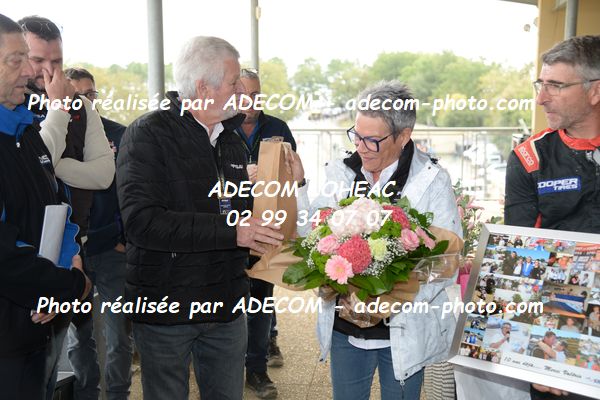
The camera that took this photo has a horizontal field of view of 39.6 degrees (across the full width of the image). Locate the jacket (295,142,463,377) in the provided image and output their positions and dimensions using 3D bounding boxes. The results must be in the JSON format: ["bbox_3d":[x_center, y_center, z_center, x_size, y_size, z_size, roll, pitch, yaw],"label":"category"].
[{"bbox_3d":[0.232,0.175,2.400,0.500,0.660,0.380,3,8,22],"label":"jacket"}]

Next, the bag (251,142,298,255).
[{"bbox_3d":[-0.071,-0.003,2.320,0.100,0.330,0.085,7,8,38],"label":"bag"}]

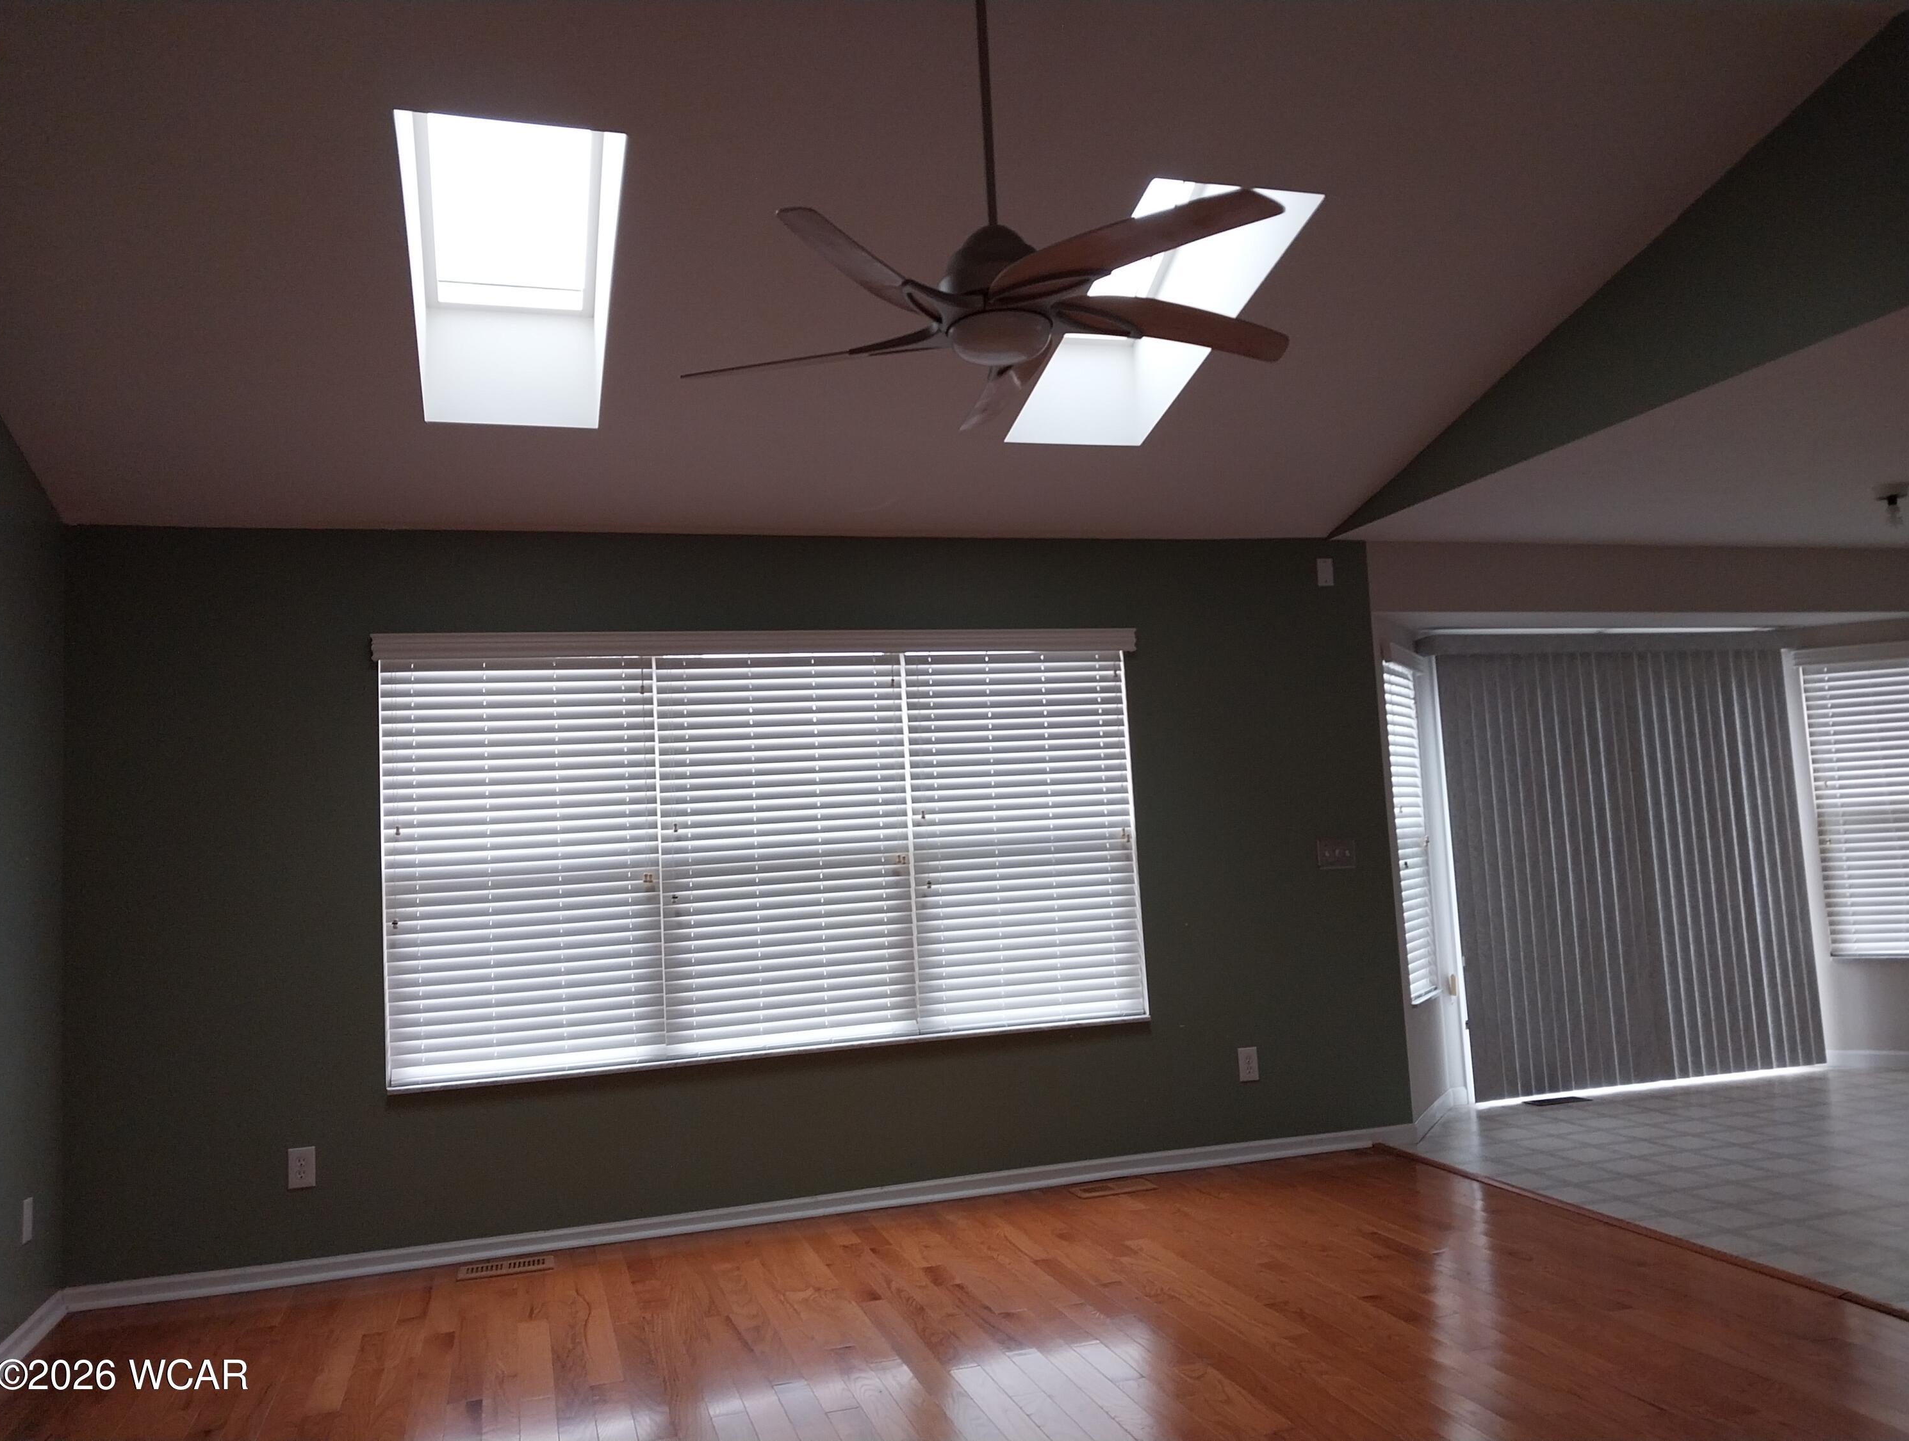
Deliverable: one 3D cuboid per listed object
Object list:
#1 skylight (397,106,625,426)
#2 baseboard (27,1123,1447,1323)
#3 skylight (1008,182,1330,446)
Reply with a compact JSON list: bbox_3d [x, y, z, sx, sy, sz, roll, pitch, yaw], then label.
[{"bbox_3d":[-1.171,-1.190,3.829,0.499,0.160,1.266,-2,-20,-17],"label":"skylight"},{"bbox_3d":[-0.428,1.697,5.038,4.710,0.075,0.020,-1,-5,-17],"label":"baseboard"},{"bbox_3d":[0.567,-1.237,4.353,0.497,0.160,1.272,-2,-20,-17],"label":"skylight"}]

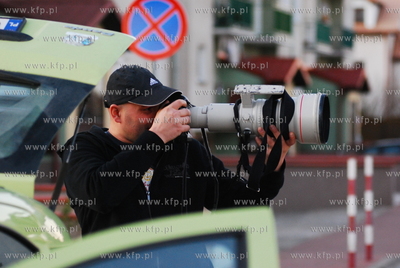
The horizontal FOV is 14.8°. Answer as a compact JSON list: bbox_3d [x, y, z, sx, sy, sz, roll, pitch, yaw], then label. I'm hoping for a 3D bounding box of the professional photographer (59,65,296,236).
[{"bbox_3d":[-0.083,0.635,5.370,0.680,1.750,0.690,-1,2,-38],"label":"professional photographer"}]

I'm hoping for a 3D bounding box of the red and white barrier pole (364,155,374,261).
[{"bbox_3d":[1.649,0.728,15.000,0.078,1.035,0.078,0,1,0],"label":"red and white barrier pole"}]

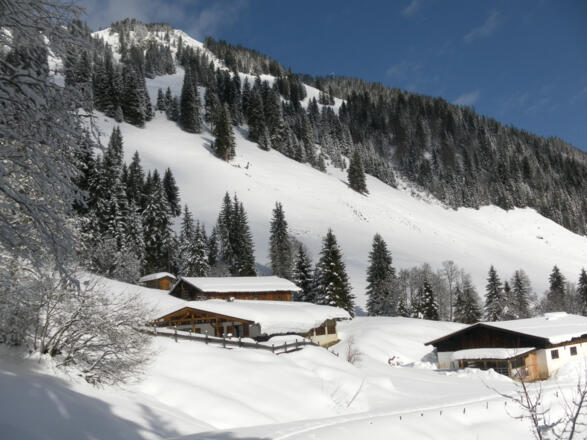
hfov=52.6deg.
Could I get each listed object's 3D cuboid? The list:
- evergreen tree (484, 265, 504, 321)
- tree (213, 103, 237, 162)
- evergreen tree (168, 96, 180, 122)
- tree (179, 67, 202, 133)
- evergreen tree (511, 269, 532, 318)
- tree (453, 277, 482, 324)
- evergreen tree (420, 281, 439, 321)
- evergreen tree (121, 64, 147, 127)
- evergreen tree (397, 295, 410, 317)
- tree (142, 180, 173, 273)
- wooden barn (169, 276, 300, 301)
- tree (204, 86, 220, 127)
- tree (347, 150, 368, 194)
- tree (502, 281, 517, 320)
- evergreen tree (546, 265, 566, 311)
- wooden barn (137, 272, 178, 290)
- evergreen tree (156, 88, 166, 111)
[{"bbox_3d":[44.712,16.239,132.000,4.450,12.680,4.450,0,-6,0],"label":"evergreen tree"},{"bbox_3d":[-23.410,-30.090,201.320,7.850,20.260,7.850,-2,-7,0],"label":"tree"},{"bbox_3d":[-43.240,-40.170,215.640,4.220,9.780,4.220,-2,-7,0],"label":"evergreen tree"},{"bbox_3d":[-36.730,-43.060,211.590,8.240,24.410,8.240,-2,-7,0],"label":"tree"},{"bbox_3d":[53.023,17.209,138.000,5.120,11.860,5.120,0,-6,0],"label":"evergreen tree"},{"bbox_3d":[28.890,13.340,98.520,4.810,7.900,4.810,-2,-7,0],"label":"tree"},{"bbox_3d":[22.850,13.700,100.450,3.270,6.880,3.270,-2,-7,0],"label":"evergreen tree"},{"bbox_3d":[-57.030,-44.450,211.500,8.930,22.940,8.930,-2,-7,0],"label":"evergreen tree"},{"bbox_3d":[22.245,17.290,120.000,2.830,4.450,2.830,0,-6,0],"label":"evergreen tree"},{"bbox_3d":[-23.170,1.360,101.070,4.900,16.470,4.900,-2,-7,0],"label":"tree"},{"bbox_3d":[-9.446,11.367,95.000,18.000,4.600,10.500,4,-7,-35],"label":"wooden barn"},{"bbox_3d":[-29.080,-40.250,213.040,5.540,15.980,5.540,-2,-7,0],"label":"tree"},{"bbox_3d":[23.310,-17.710,216.110,7.730,17.100,7.730,-2,-7,0],"label":"tree"},{"bbox_3d":[50.233,18.837,138.000,3.260,9.530,3.260,0,-6,0],"label":"tree"},{"bbox_3d":[64.265,17.105,145.000,4.890,12.460,4.890,0,-6,0],"label":"evergreen tree"},{"bbox_3d":[-25.669,11.702,112.000,5.400,3.500,4.800,-4,-7,35],"label":"wooden barn"},{"bbox_3d":[-68.959,-62.951,310.000,5.220,11.490,5.220,0,-6,0],"label":"evergreen tree"}]

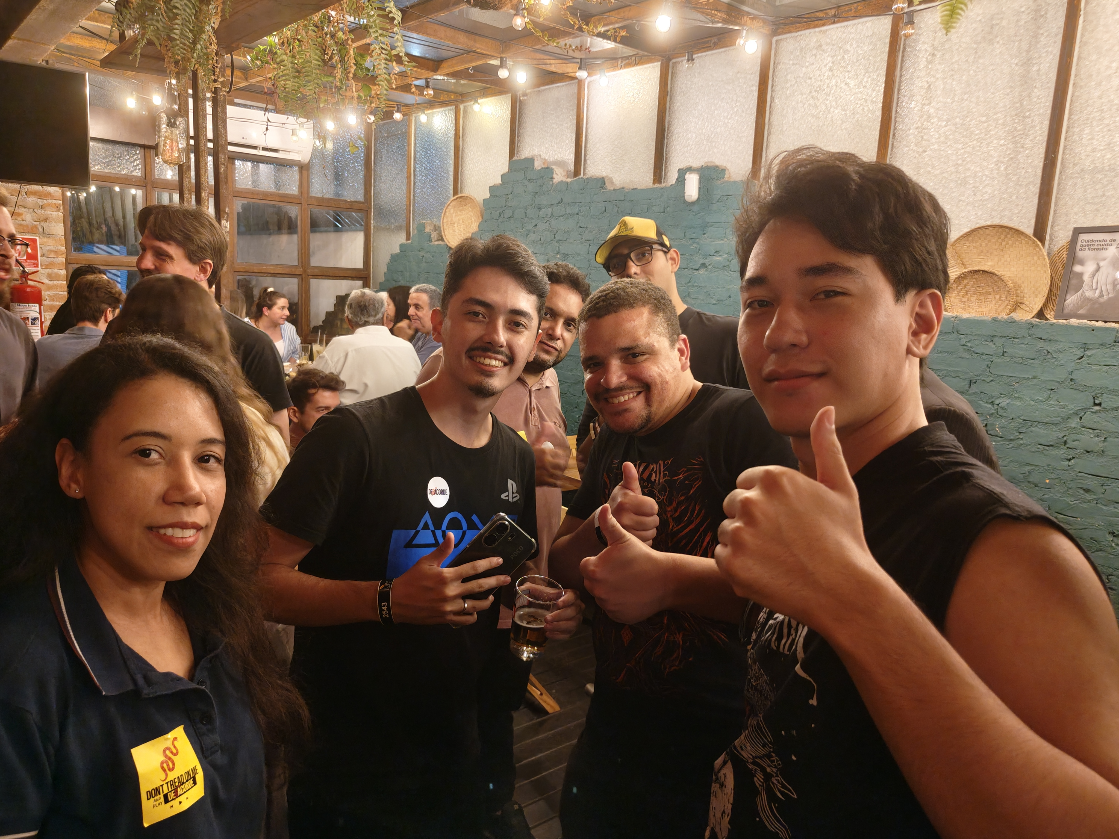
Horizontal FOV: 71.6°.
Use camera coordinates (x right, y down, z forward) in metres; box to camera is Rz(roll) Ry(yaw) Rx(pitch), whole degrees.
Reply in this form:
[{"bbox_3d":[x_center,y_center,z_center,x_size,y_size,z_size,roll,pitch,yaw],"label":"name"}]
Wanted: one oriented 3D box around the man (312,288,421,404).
[{"bbox_3d":[-0.980,0.001,3.830,0.540,1.280,0.680,-1,11,-22],"label":"man"}]

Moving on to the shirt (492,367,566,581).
[{"bbox_3d":[-0.180,0.120,1.840,0.470,0.670,0.290,-5,13,-38],"label":"shirt"}]

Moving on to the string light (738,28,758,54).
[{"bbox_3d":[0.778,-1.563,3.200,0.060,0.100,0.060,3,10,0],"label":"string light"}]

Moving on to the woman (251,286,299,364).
[{"bbox_3d":[-1.760,-0.184,4.850,0.460,1.240,0.660,-5,13,-38],"label":"woman"}]

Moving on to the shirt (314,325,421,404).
[{"bbox_3d":[-0.930,-0.138,3.710,0.550,0.650,0.370,-1,11,-22],"label":"shirt"}]

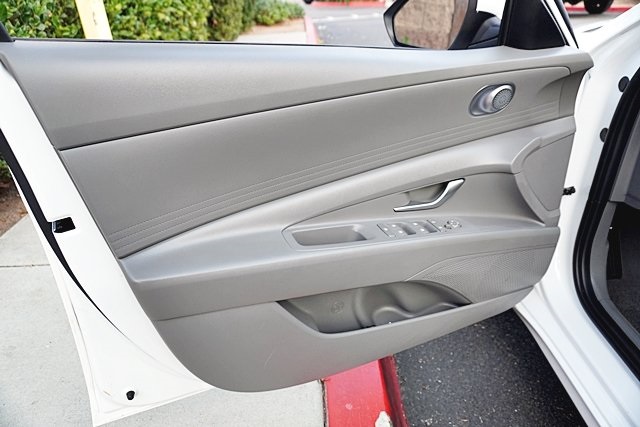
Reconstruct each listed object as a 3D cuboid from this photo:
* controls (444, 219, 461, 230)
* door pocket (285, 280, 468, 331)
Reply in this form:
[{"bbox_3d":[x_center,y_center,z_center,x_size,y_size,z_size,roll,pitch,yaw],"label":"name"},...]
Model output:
[{"bbox_3d":[0.254,0.019,0.818,0.025,0.010,0.020,-11,31,-19],"label":"controls"},{"bbox_3d":[0.115,0.183,0.857,0.390,0.125,0.085,-11,31,-19],"label":"door pocket"}]

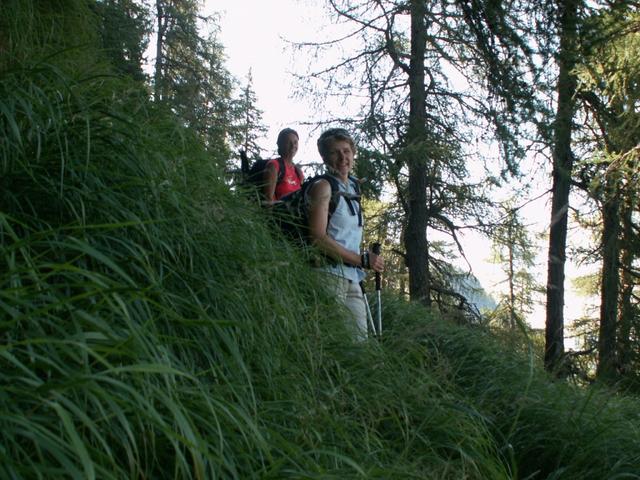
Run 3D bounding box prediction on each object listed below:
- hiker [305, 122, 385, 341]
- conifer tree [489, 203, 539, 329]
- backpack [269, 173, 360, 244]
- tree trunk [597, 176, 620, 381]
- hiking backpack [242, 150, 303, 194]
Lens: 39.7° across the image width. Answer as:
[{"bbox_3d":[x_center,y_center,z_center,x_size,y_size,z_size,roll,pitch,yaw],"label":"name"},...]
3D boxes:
[{"bbox_3d":[0.125,0.250,4.700,0.420,1.700,0.460,2,2,34],"label":"hiker"},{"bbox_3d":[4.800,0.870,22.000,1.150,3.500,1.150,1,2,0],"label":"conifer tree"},{"bbox_3d":[-0.020,-0.110,4.820,0.380,0.520,0.340,2,2,34],"label":"backpack"},{"bbox_3d":[4.300,0.570,13.200,0.280,3.100,0.280,1,2,0],"label":"tree trunk"},{"bbox_3d":[-0.400,-0.440,7.100,0.380,0.520,0.350,2,2,37],"label":"hiking backpack"}]

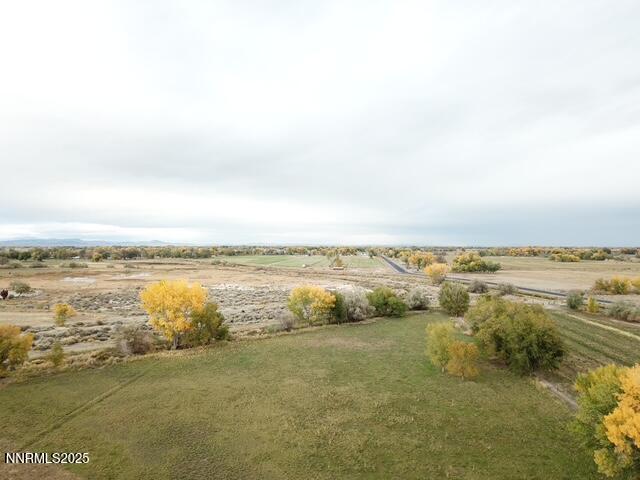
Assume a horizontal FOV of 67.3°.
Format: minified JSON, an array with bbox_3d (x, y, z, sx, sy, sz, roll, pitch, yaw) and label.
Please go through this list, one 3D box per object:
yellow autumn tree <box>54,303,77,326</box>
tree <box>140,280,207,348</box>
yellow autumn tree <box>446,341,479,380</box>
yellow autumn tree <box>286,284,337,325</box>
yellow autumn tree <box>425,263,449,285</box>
[{"bbox_3d":[-66.810,19.620,126.180,5.660,6.170,5.260,0,-1,0],"label":"yellow autumn tree"},{"bbox_3d":[-29.910,15.310,98.480,13.450,14.030,12.510,0,-1,0],"label":"tree"},{"bbox_3d":[22.580,18.950,75.900,4.950,6.160,4.600,0,-1,0],"label":"yellow autumn tree"},{"bbox_3d":[-2.140,17.320,128.590,13.110,10.830,12.190,0,-1,0],"label":"yellow autumn tree"},{"bbox_3d":[64.660,18.650,265.650,13.540,11.880,12.590,0,-1,0],"label":"yellow autumn tree"}]

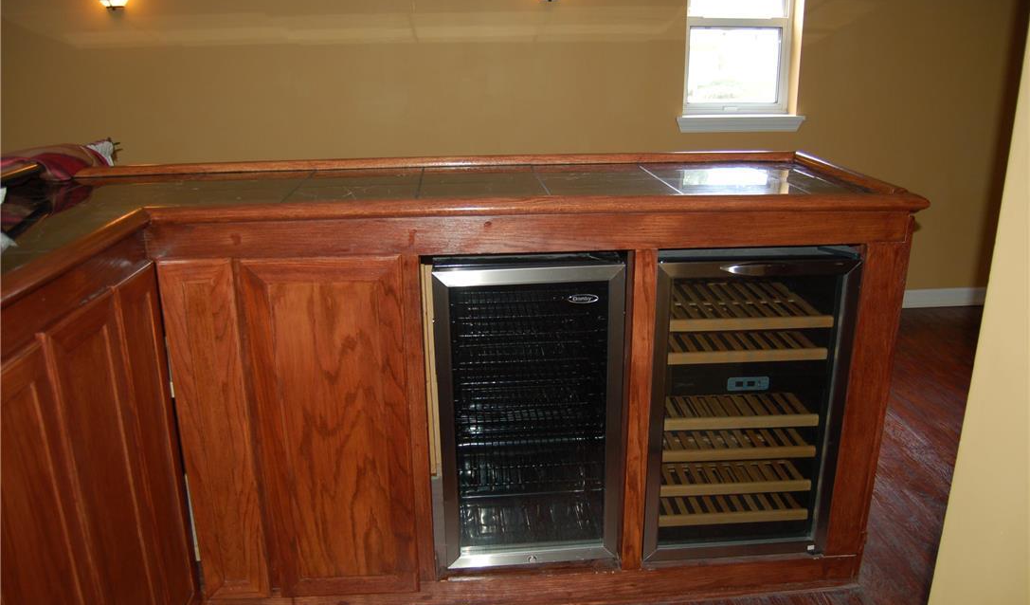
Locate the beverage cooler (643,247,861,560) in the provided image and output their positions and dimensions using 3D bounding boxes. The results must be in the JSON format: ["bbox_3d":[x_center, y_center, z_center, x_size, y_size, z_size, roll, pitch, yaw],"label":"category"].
[{"bbox_3d":[0.556,0.211,2.186,0.488,0.832,0.550,-2,18,-4],"label":"beverage cooler"}]

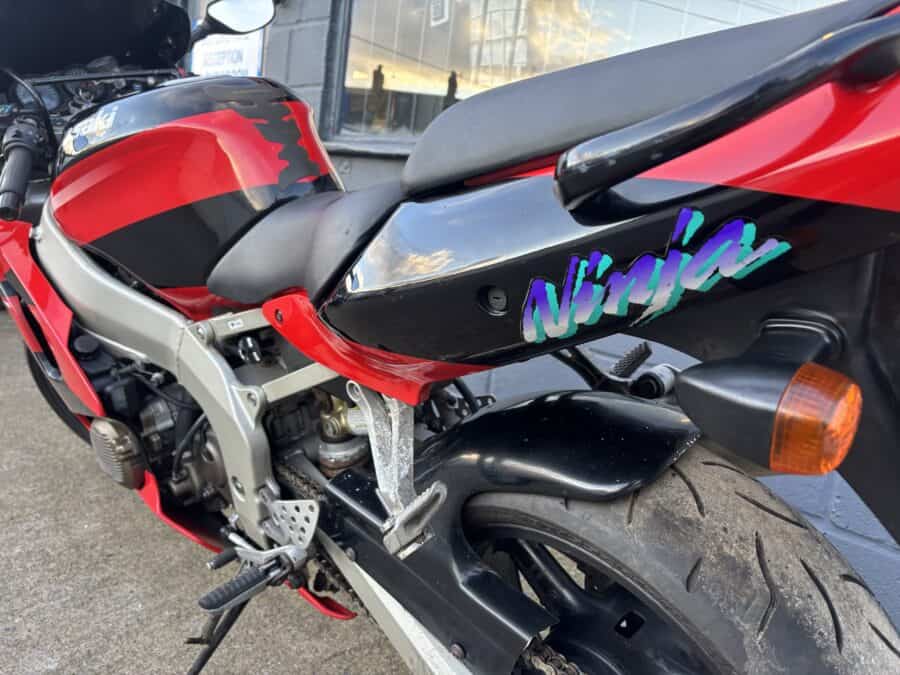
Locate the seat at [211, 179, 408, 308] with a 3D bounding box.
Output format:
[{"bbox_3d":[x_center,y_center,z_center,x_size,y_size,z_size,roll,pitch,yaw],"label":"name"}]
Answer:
[{"bbox_3d":[-0.120,-0.134,0.852,0.370,0.150,0.280,16,28,40],"label":"seat"}]

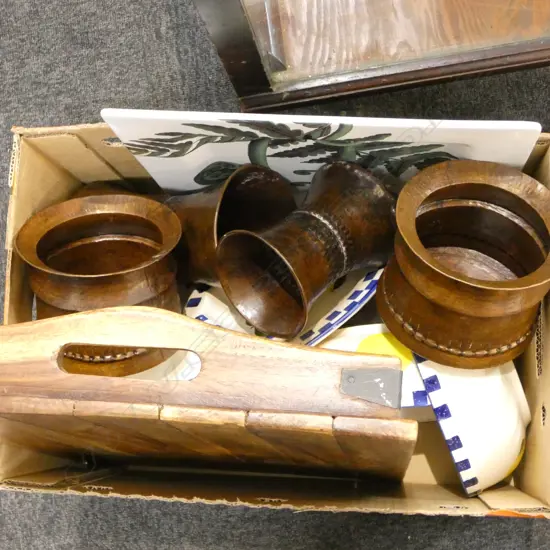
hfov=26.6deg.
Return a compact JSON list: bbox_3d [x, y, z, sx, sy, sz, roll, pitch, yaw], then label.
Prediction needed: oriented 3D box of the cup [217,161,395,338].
[{"bbox_3d":[0.034,-0.026,1.108,0.138,0.118,0.118,-37,90,-33],"label":"cup"}]

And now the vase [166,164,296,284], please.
[{"bbox_3d":[-0.077,-0.036,1.133,0.146,0.123,0.123,-5,90,36],"label":"vase"}]

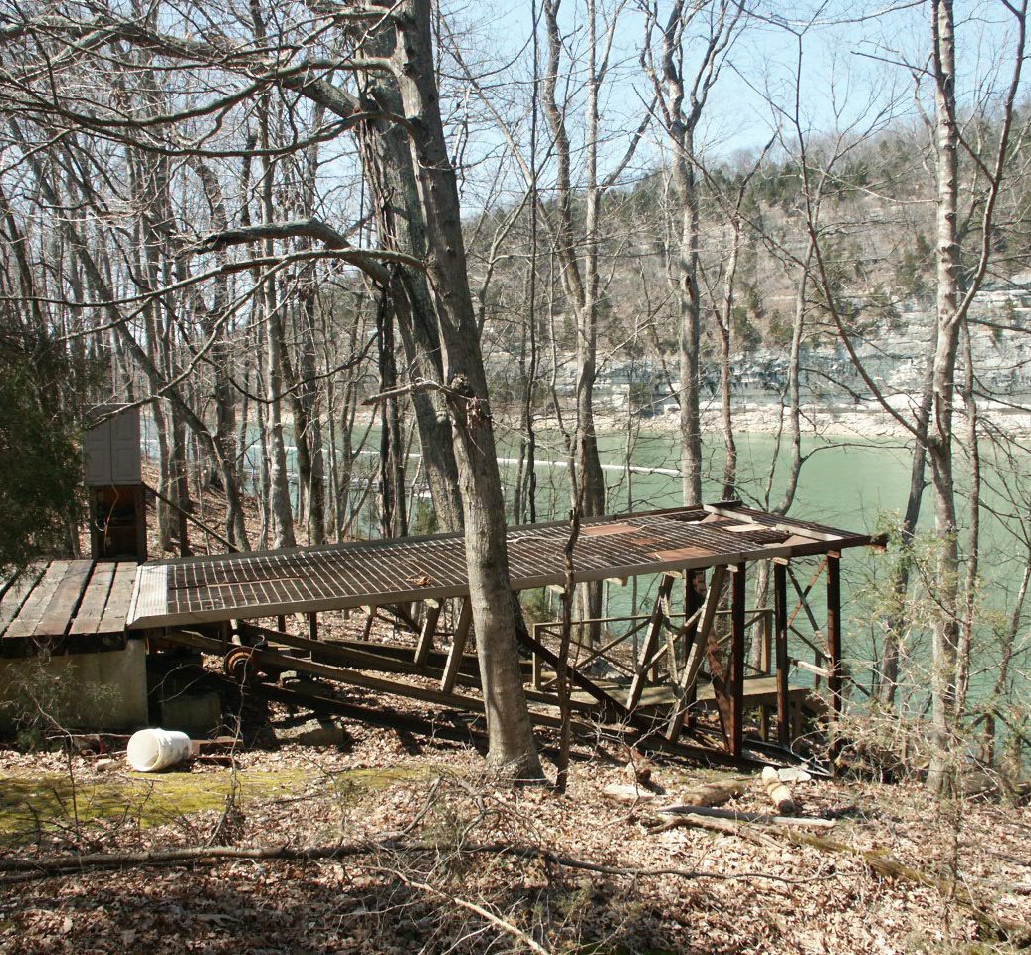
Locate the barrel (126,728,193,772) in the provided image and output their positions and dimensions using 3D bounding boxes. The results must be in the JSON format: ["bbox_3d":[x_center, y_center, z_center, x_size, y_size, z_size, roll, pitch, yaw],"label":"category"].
[{"bbox_3d":[-2.650,2.045,7.730,0.305,0.305,0.370,0,-11,23],"label":"barrel"}]

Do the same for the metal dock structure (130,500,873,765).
[{"bbox_3d":[-0.091,1.948,11.733,7.700,2.500,3.100,-4,7,-20],"label":"metal dock structure"}]

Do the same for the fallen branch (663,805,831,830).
[{"bbox_3d":[1.894,2.778,8.410,1.460,0.100,0.120,6,6,-5],"label":"fallen branch"}]

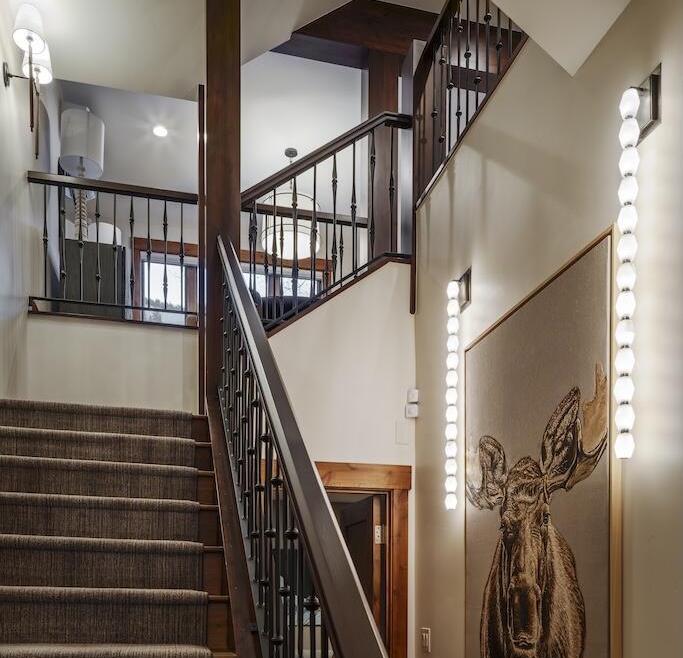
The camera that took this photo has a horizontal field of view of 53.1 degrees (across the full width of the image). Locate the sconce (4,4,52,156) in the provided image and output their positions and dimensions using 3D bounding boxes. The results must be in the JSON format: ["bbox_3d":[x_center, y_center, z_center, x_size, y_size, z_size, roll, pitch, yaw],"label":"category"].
[{"bbox_3d":[-1.742,-1.344,3.810,0.240,0.720,0.400,0,0,-14],"label":"sconce"}]

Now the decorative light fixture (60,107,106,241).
[{"bbox_3d":[-1.877,-1.105,4.950,0.300,0.990,0.300,0,0,-14],"label":"decorative light fixture"}]

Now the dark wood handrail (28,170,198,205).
[{"bbox_3d":[-1.479,-0.927,4.485,1.060,0.057,0.065,5,-1,-14],"label":"dark wood handrail"}]

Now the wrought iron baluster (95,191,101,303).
[{"bbox_3d":[-1.590,-0.532,4.455,0.034,0.730,0.034,0,0,-14],"label":"wrought iron baluster"}]

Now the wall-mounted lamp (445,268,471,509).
[{"bbox_3d":[0.604,0.339,3.594,0.110,1.240,0.118,0,0,-14],"label":"wall-mounted lamp"}]

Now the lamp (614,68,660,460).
[{"bbox_3d":[0.956,-0.197,2.225,0.110,1.240,0.118,0,0,-14],"label":"lamp"}]

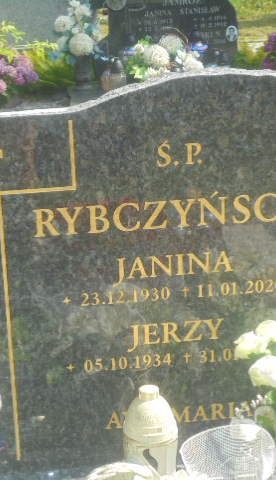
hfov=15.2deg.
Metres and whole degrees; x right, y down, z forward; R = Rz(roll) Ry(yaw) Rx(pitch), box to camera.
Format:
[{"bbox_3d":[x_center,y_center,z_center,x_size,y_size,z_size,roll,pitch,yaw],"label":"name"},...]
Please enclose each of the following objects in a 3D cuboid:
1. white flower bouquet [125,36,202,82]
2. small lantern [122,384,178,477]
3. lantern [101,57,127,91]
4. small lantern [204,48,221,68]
[{"bbox_3d":[0.157,-1.010,5.942,0.430,0.290,0.340,-4,17,-5],"label":"white flower bouquet"},{"bbox_3d":[0.028,0.383,1.944,0.102,0.235,0.102,-4,17,-5],"label":"small lantern"},{"bbox_3d":[-0.133,-0.921,5.829,0.140,0.200,0.140,-4,17,-5],"label":"lantern"},{"bbox_3d":[0.450,-1.069,6.274,0.095,0.170,0.095,-4,17,-5],"label":"small lantern"}]

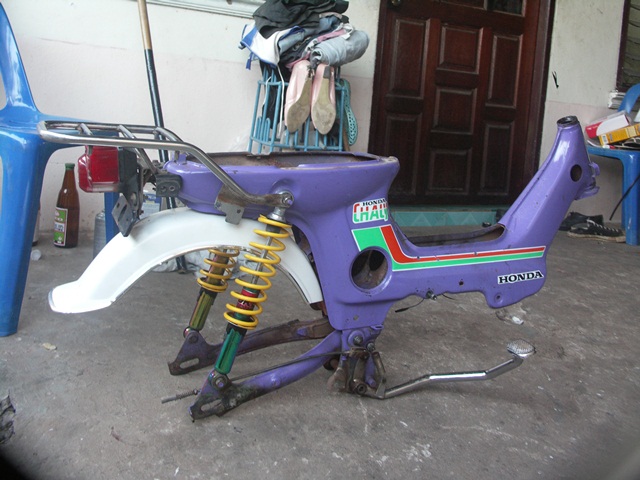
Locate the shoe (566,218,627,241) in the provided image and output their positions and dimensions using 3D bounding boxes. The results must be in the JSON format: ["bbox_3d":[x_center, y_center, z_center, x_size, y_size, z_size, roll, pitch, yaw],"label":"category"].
[{"bbox_3d":[1.404,-0.052,3.336,0.285,0.105,0.100,8,10,28],"label":"shoe"}]

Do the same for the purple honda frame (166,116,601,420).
[{"bbox_3d":[0.160,0.013,1.147,0.854,0.487,0.226,0,12,-24],"label":"purple honda frame"}]

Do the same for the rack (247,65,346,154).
[{"bbox_3d":[-0.099,-0.361,2.746,0.370,0.700,0.210,-2,10,-30],"label":"rack"}]

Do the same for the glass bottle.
[{"bbox_3d":[-0.849,-0.118,2.227,0.079,0.283,0.079,-2,10,-30],"label":"glass bottle"}]

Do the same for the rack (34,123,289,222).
[{"bbox_3d":[-0.226,-0.099,0.966,0.339,0.121,0.206,0,12,-24],"label":"rack"}]

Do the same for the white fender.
[{"bbox_3d":[-0.181,0.032,1.017,0.437,0.164,0.116,0,12,-24],"label":"white fender"}]

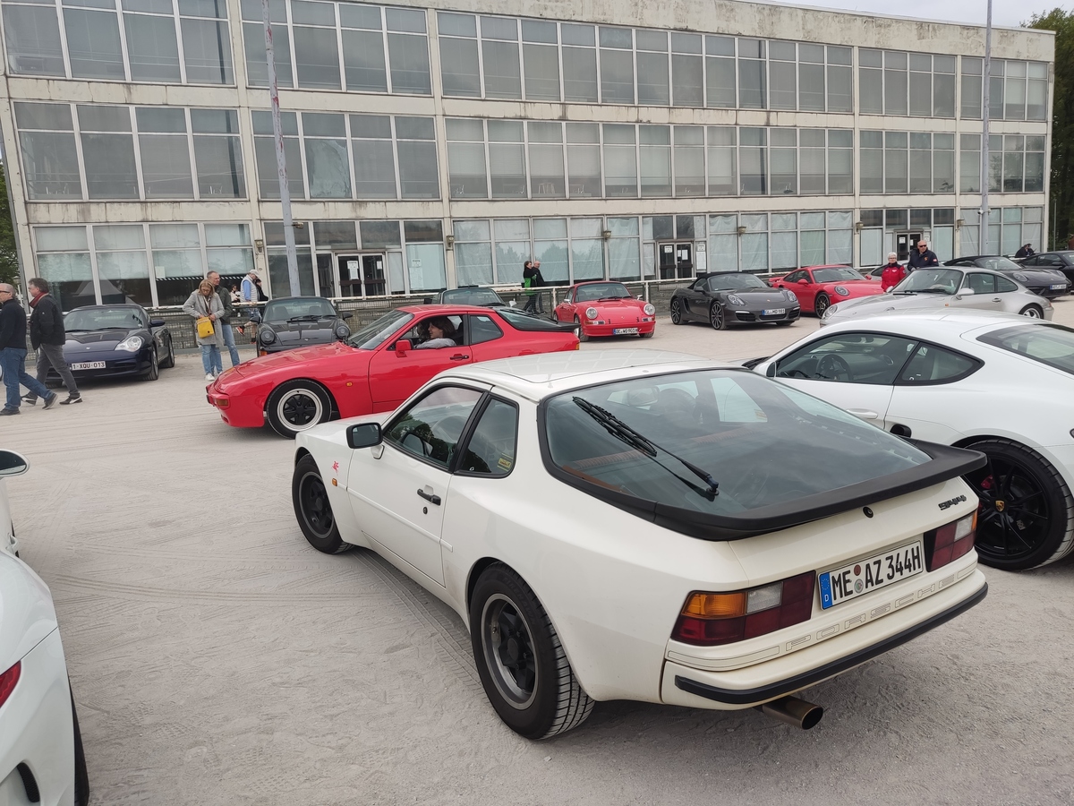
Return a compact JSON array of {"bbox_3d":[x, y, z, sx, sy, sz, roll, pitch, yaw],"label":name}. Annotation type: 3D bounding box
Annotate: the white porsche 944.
[{"bbox_3d":[-0.030,0.352,4.176,1.750,1.275,4.200,-9,11,-31],"label":"white porsche 944"}]

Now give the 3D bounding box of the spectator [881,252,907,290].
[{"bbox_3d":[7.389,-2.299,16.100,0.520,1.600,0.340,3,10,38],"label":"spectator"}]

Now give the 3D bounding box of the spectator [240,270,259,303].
[{"bbox_3d":[-6.661,-2.200,17.900,0.580,1.720,0.500,-4,9,-9],"label":"spectator"}]

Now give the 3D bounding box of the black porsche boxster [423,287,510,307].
[{"bbox_3d":[-1.480,-1.800,16.600,1.650,1.290,4.220,-5,10,-15],"label":"black porsche boxster"}]

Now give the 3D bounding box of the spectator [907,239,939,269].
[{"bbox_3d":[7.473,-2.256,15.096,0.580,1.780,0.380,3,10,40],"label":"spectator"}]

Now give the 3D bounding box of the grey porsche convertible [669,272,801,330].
[{"bbox_3d":[4.693,-2.548,18.955,1.830,1.285,4.370,-5,10,-12],"label":"grey porsche convertible"}]

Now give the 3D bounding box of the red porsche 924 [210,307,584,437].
[{"bbox_3d":[-1.640,-0.465,9.420,4.200,1.270,1.735,-6,10,-17],"label":"red porsche 924"}]

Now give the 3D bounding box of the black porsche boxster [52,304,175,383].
[{"bbox_3d":[-7.874,-1.141,14.349,1.800,1.300,4.360,-6,10,-18],"label":"black porsche boxster"}]

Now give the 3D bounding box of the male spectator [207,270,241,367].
[{"bbox_3d":[-5.655,-1.463,14.087,0.400,1.830,0.560,2,10,35],"label":"male spectator"}]

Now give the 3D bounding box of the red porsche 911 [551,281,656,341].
[{"bbox_3d":[1.426,-2.128,17.650,1.650,1.320,4.150,-5,9,-12],"label":"red porsche 911"}]

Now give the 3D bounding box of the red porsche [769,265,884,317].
[{"bbox_3d":[7.784,-3.004,20.650,1.890,1.300,4.480,-4,10,-9],"label":"red porsche"}]

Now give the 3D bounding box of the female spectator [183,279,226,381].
[{"bbox_3d":[-5.527,-1.222,13.000,0.620,1.670,0.450,-6,10,-20],"label":"female spectator"}]

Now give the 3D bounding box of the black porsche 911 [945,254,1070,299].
[{"bbox_3d":[13.200,-3.640,22.700,1.830,1.290,4.490,-6,10,-16],"label":"black porsche 911"}]

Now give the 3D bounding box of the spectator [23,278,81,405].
[{"bbox_3d":[-7.036,-0.885,11.200,0.650,1.770,0.520,-7,10,-22],"label":"spectator"}]

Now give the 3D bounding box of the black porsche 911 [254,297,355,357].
[{"bbox_3d":[-4.467,-1.394,14.912,1.700,1.310,4.250,-6,10,-16],"label":"black porsche 911"}]

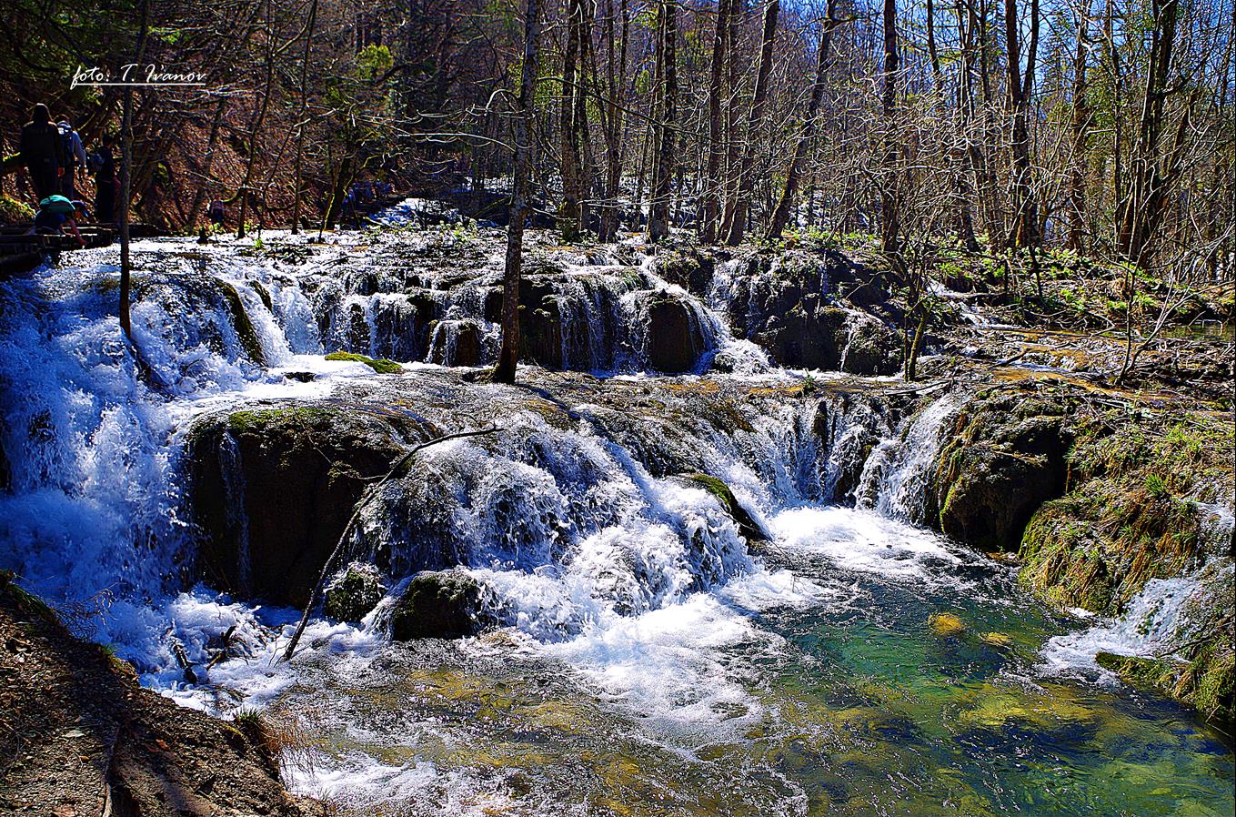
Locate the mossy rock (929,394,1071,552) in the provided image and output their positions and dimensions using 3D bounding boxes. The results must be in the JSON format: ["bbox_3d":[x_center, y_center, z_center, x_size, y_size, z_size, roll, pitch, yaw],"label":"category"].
[{"bbox_3d":[4.835,0.720,12.612,1.580,1.720,1.150,5,12,21],"label":"mossy rock"}]

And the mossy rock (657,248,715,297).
[{"bbox_3d":[0.955,-1.901,14.486,0.800,0.600,0.700,2,11,4],"label":"mossy rock"}]

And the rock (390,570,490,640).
[{"bbox_3d":[-1.694,1.782,9.728,0.920,0.540,0.620,-1,11,-10],"label":"rock"}]

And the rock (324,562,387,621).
[{"bbox_3d":[-2.570,1.745,10.031,0.600,0.470,0.480,-2,11,-15],"label":"rock"}]

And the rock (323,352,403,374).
[{"bbox_3d":[-3.125,-0.581,12.702,1.000,0.200,0.600,-2,11,-14],"label":"rock"}]

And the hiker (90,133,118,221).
[{"bbox_3d":[-9.755,-4.368,19.500,0.460,1.650,0.460,-9,14,-40],"label":"hiker"}]

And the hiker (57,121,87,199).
[{"bbox_3d":[-9.048,-3.951,17.000,0.520,1.700,0.400,-3,12,-18],"label":"hiker"}]

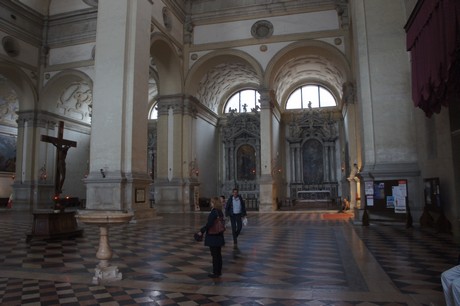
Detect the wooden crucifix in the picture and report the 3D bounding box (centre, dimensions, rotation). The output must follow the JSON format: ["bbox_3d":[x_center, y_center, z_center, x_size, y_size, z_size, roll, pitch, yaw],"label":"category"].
[{"bbox_3d":[-6.327,0.235,12.900,0.380,2.880,1.820,-2,-6,15],"label":"wooden crucifix"}]

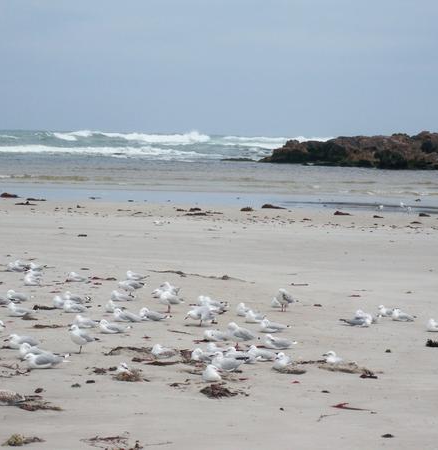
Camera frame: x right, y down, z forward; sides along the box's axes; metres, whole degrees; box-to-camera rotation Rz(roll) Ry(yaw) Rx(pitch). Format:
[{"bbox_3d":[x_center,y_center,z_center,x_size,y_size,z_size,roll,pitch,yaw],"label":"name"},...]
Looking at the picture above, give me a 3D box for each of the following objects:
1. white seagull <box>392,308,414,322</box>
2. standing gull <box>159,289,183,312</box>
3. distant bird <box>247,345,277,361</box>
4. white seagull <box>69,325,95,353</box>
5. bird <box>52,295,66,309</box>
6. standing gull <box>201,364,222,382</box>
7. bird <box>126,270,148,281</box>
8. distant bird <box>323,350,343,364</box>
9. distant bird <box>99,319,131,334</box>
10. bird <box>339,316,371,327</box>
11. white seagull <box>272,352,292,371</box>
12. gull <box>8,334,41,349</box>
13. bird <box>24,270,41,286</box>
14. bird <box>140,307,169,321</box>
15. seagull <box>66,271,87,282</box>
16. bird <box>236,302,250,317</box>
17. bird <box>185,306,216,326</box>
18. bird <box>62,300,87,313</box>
[{"bbox_3d":[2.362,1.149,23.175,0.350,0.160,0.140,0,3,-22],"label":"white seagull"},{"bbox_3d":[-0.592,0.969,23.076,0.350,0.273,0.140,-1,3,-30],"label":"standing gull"},{"bbox_3d":[0.432,1.263,17.887,0.350,0.160,0.140,0,3,-24],"label":"distant bird"},{"bbox_3d":[-1.171,0.997,15.952,0.350,0.253,0.130,-1,4,-42],"label":"white seagull"},{"bbox_3d":[-1.669,0.839,19.803,0.380,0.140,0.135,-1,4,-37],"label":"bird"},{"bbox_3d":[-0.062,1.358,16.689,0.145,0.163,0.340,2,3,18],"label":"standing gull"},{"bbox_3d":[-1.087,0.663,24.021,0.380,0.135,0.130,0,3,-35],"label":"bird"},{"bbox_3d":[1.013,1.112,15.397,0.370,0.145,0.140,0,3,-26],"label":"distant bird"},{"bbox_3d":[-0.989,0.977,17.605,0.350,0.147,0.130,0,3,-28],"label":"distant bird"},{"bbox_3d":[1.657,1.171,22.089,0.370,0.155,0.140,3,3,22],"label":"bird"},{"bbox_3d":[0.622,1.319,17.524,0.140,0.183,0.350,3,3,31],"label":"white seagull"},{"bbox_3d":[-1.981,1.187,18.462,0.385,0.160,0.140,1,3,-18],"label":"gull"},{"bbox_3d":[-2.323,0.683,22.755,0.130,0.150,0.330,4,3,36],"label":"bird"},{"bbox_3d":[-0.651,0.917,18.705,0.380,0.140,0.135,0,3,-27],"label":"bird"},{"bbox_3d":[-2.291,0.840,29.357,0.350,0.160,0.140,0,3,-29],"label":"seagull"},{"bbox_3d":[0.274,0.917,19.751,0.130,0.141,0.330,4,4,41],"label":"bird"},{"bbox_3d":[-0.183,0.916,18.243,0.360,0.210,0.140,0,3,-32],"label":"bird"},{"bbox_3d":[-1.535,0.869,19.593,0.330,0.134,0.130,-1,4,-42],"label":"bird"}]

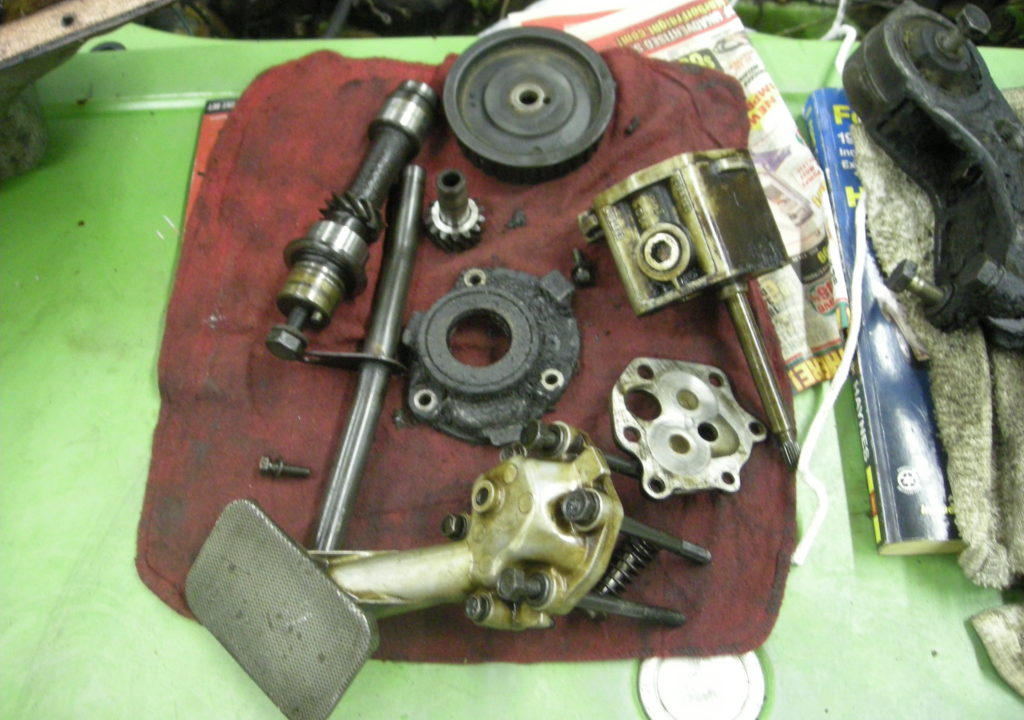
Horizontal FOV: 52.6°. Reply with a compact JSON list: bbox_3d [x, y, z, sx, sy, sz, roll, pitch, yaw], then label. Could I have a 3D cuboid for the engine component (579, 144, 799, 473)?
[{"bbox_3d":[0.105,-0.021,0.554,0.095,0.066,0.168,-17,82,-7],"label":"engine component"}]

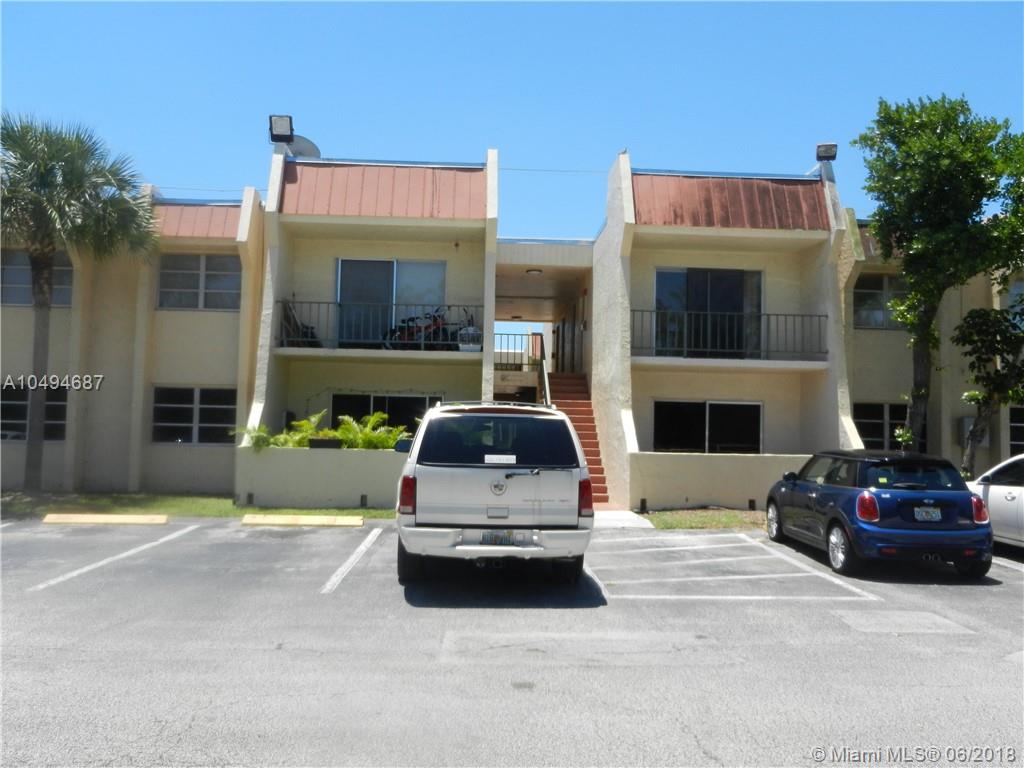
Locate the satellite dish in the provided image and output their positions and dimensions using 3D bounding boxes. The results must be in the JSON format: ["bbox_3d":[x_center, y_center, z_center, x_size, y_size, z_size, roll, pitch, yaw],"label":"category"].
[{"bbox_3d":[-4.776,-5.206,19.180,0.850,0.750,0.450,0,-3,30],"label":"satellite dish"}]

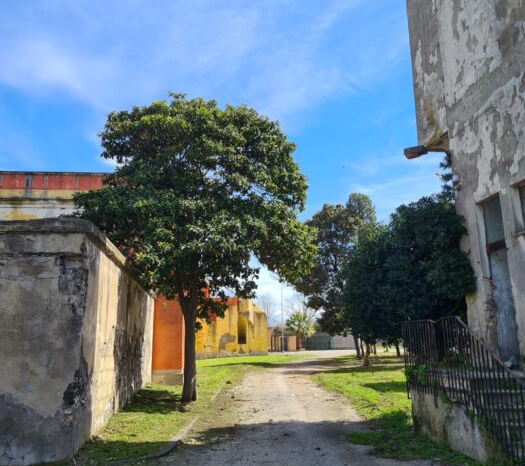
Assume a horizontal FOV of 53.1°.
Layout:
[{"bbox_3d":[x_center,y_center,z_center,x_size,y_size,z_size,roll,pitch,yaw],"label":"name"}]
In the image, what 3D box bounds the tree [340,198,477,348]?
[{"bbox_3d":[4.744,1.707,16.981,4.320,6.170,4.400,-1,-11,0],"label":"tree"}]

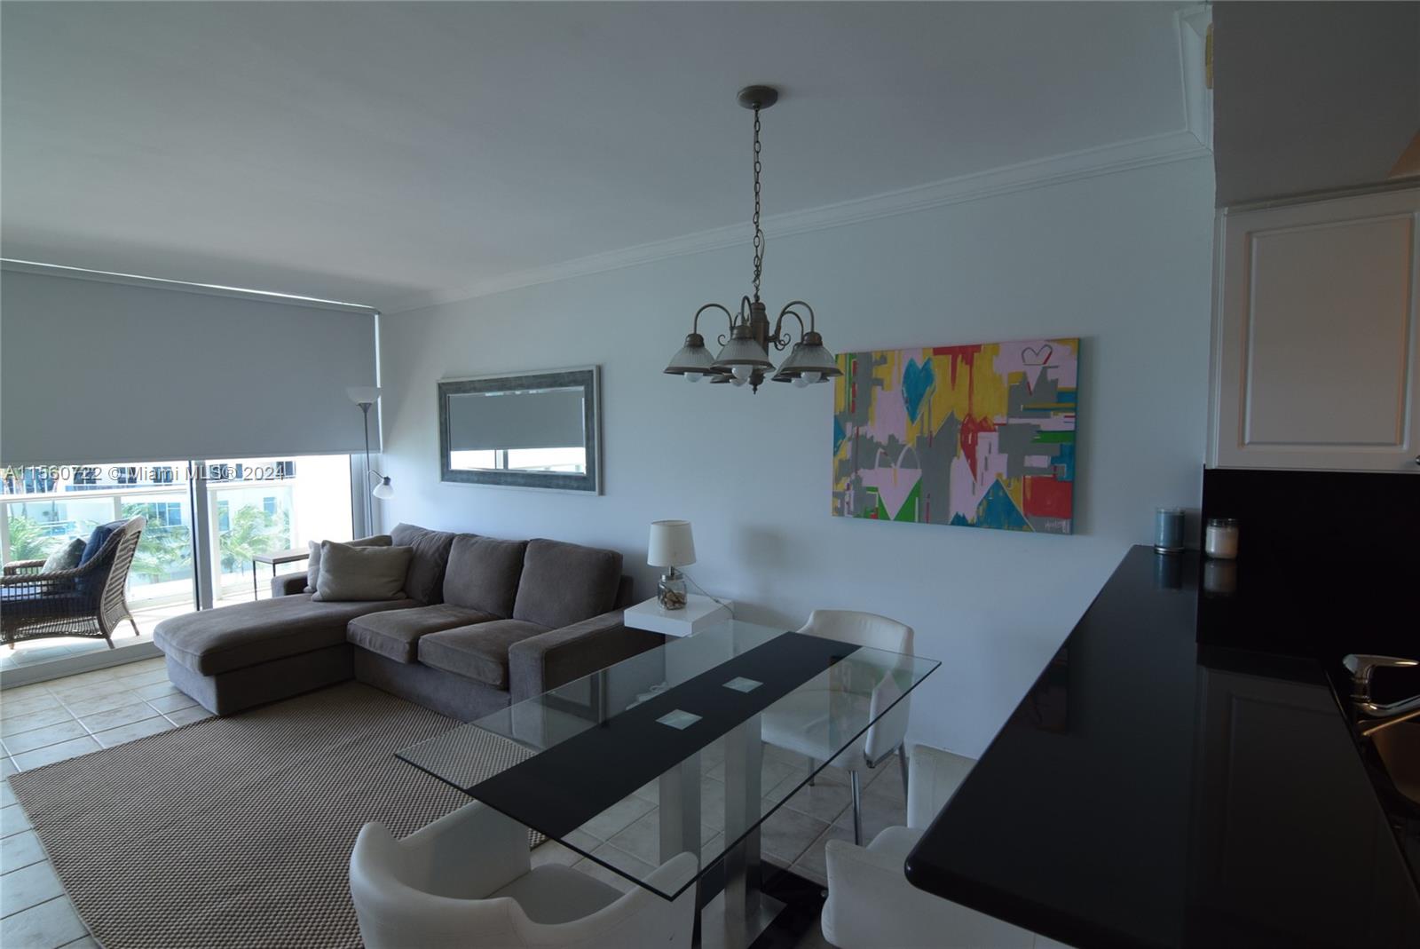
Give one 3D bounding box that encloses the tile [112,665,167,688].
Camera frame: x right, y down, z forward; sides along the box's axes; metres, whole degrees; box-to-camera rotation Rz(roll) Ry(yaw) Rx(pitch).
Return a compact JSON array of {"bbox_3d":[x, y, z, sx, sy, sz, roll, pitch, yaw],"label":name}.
[{"bbox_3d":[-3.489,1.270,3.943,0.310,0.015,0.295,3,4,36],"label":"tile"}]

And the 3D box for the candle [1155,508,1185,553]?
[{"bbox_3d":[1.629,0.202,2.230,0.084,0.152,0.084,3,4,36],"label":"candle"}]

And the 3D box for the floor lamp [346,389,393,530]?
[{"bbox_3d":[-2.691,0.245,5.082,0.375,1.893,0.270,3,4,36],"label":"floor lamp"}]

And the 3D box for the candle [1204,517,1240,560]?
[{"bbox_3d":[1.745,0.222,2.151,0.088,0.122,0.088,3,4,36],"label":"candle"}]

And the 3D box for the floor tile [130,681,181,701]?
[{"bbox_3d":[-3.203,1.265,3.734,0.287,0.010,0.287,3,5,36],"label":"floor tile"}]

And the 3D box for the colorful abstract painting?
[{"bbox_3d":[1.024,-0.166,2.775,1.015,0.776,0.040,3,5,36],"label":"colorful abstract painting"}]

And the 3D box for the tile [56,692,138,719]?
[{"bbox_3d":[-3.362,1.279,3.509,0.287,0.010,0.287,3,5,36],"label":"tile"}]

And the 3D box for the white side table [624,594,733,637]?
[{"bbox_3d":[-0.164,0.999,3.397,0.420,0.595,0.455,3,4,36],"label":"white side table"}]

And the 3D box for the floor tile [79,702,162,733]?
[{"bbox_3d":[-3.130,1.291,3.349,0.287,0.010,0.287,3,5,36],"label":"floor tile"}]

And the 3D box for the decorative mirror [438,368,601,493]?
[{"bbox_3d":[-1.404,-0.307,4.490,1.767,0.809,0.040,3,4,36],"label":"decorative mirror"}]

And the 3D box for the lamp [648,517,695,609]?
[{"bbox_3d":[-0.205,0.490,3.444,0.258,0.455,0.258,0,4,0],"label":"lamp"}]

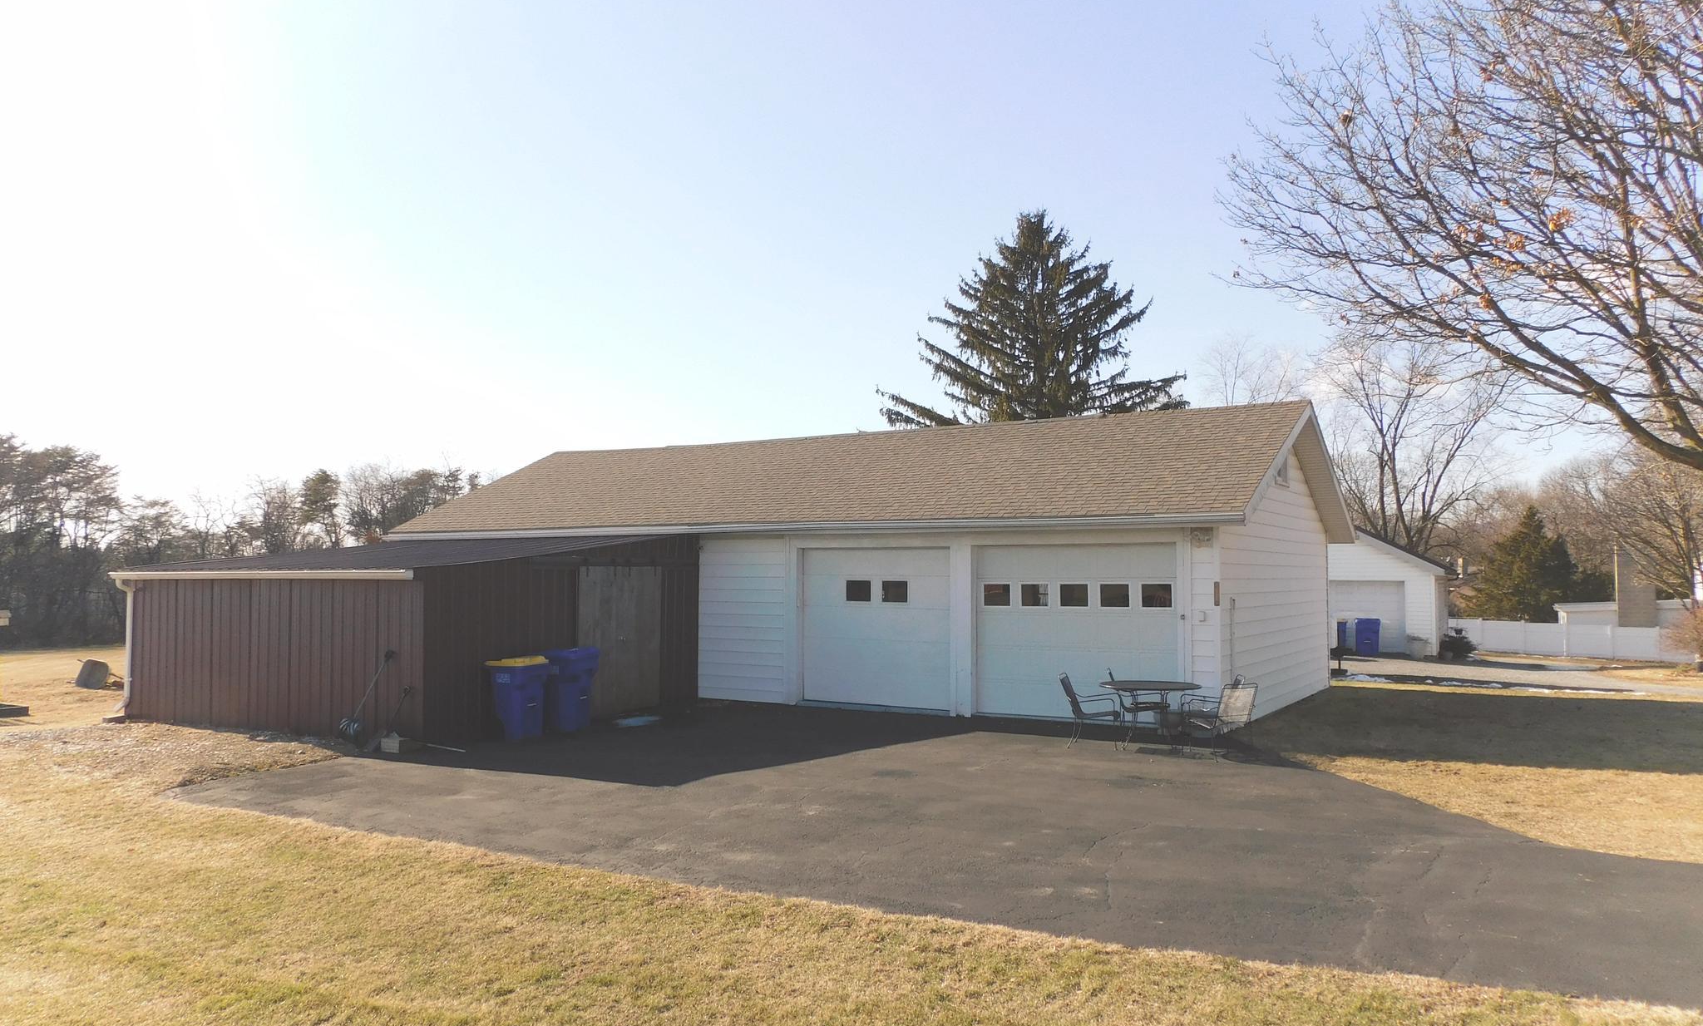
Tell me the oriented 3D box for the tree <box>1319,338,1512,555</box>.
[{"bbox_3d":[22.915,-0.760,48.103,7.800,12.674,7.800,-2,-4,32],"label":"tree"}]

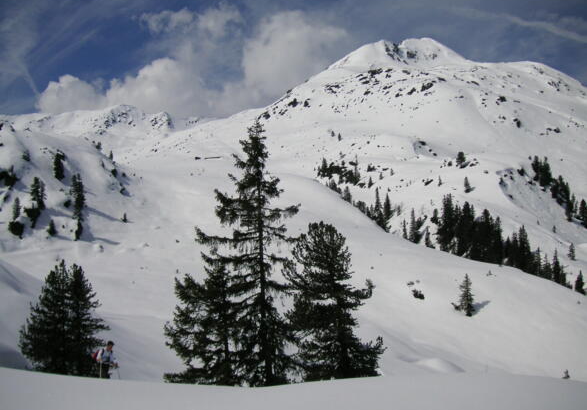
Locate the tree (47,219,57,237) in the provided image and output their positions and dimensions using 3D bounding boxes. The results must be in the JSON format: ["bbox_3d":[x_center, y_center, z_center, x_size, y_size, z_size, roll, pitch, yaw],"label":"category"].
[{"bbox_3d":[-30.862,2.997,80.000,1.275,2.296,1.275,-1,-3,0],"label":"tree"}]

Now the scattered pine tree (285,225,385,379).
[{"bbox_3d":[1.601,4.003,24.500,3.906,6.718,3.710,-1,-3,0],"label":"scattered pine tree"}]

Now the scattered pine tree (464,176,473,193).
[{"bbox_3d":[53.005,-6.209,190.000,2.423,5.452,2.423,-1,-3,0],"label":"scattered pine tree"}]

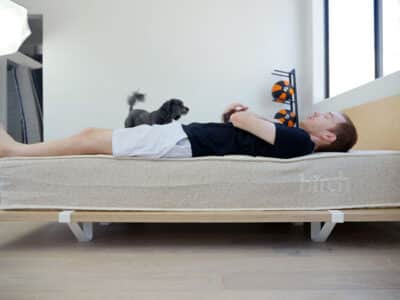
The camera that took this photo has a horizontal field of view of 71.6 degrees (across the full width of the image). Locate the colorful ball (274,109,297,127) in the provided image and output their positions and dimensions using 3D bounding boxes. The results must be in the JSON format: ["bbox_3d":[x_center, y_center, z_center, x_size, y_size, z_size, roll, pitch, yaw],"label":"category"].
[{"bbox_3d":[0.896,-0.309,2.900,0.230,0.230,0.230,0,0,0],"label":"colorful ball"}]

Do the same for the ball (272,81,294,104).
[{"bbox_3d":[0.873,-0.610,2.900,0.230,0.230,0.230,0,0,0],"label":"ball"}]

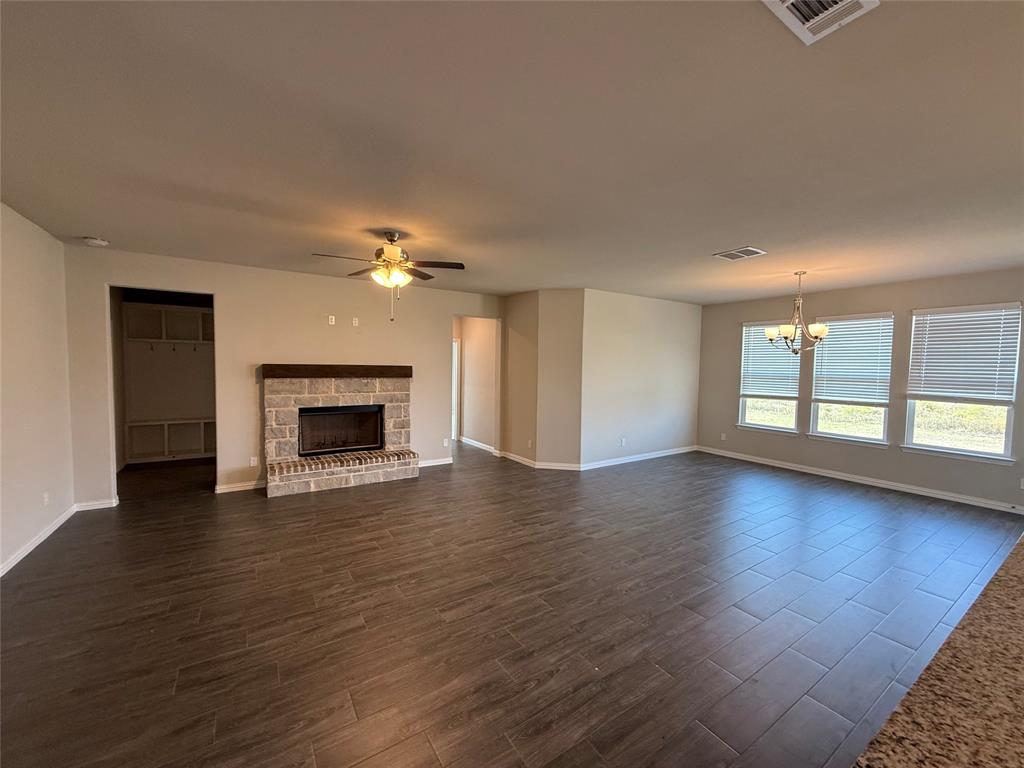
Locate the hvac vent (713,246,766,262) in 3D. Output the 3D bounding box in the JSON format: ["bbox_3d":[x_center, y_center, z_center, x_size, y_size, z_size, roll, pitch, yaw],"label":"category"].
[{"bbox_3d":[2.344,-1.330,4.269,0.397,0.025,0.392,-1,3,-33],"label":"hvac vent"}]

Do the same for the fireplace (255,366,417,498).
[{"bbox_3d":[-2.218,0.534,5.534,1.867,1.565,0.499,-1,3,-33],"label":"fireplace"}]

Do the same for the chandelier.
[{"bbox_3d":[3.542,-0.863,5.124,0.630,0.988,0.630,-1,3,-33],"label":"chandelier"}]

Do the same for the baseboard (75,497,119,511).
[{"bbox_3d":[-4.504,1.311,4.490,0.335,0.084,0.035,-1,3,-33],"label":"baseboard"}]

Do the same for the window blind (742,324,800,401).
[{"bbox_3d":[4.279,-0.390,6.877,0.065,1.282,0.898,-1,3,-33],"label":"window blind"}]

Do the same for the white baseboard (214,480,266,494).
[{"bbox_3d":[-3.393,1.288,5.198,0.540,0.087,0.030,-1,3,-33],"label":"white baseboard"}]

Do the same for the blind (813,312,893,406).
[{"bbox_3d":[4.872,-0.337,5.953,0.065,1.296,0.896,-1,3,-33],"label":"blind"}]

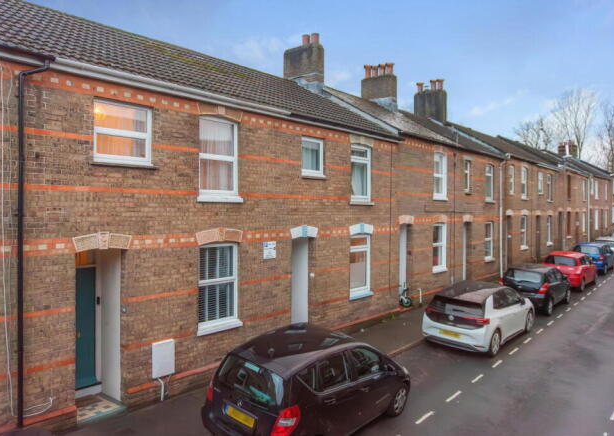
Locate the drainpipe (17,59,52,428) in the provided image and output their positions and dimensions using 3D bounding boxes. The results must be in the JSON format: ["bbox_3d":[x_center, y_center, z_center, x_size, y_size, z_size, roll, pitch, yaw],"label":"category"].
[{"bbox_3d":[-3.843,0.367,6.365,0.218,5.135,0.338,0,0,42],"label":"drainpipe"}]

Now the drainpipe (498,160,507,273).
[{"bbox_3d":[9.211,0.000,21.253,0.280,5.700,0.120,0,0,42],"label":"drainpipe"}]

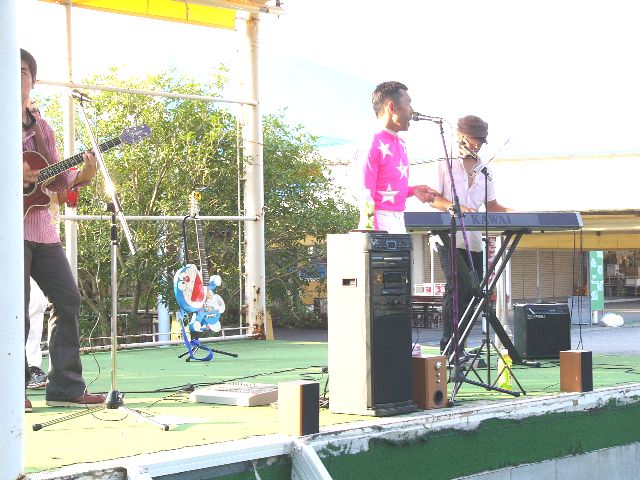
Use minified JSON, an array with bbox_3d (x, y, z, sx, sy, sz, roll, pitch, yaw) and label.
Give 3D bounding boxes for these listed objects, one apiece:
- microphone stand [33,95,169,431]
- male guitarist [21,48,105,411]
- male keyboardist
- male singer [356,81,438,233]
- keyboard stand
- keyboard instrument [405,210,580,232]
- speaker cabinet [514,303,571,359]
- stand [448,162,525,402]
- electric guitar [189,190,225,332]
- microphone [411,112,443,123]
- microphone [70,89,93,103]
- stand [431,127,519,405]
[{"bbox_3d":[-0.990,0.084,6.700,0.560,1.480,0.520,-1,0,-7],"label":"microphone stand"},{"bbox_3d":[-1.346,-0.051,7.200,0.570,1.750,0.460,-1,0,-30],"label":"male guitarist"},{"bbox_3d":[1.009,-0.024,9.850,0.500,1.640,0.430,-1,0,-18],"label":"male keyboardist"},{"bbox_3d":[0.396,-0.011,7.650,0.420,1.630,0.460,-1,0,18],"label":"male singer"},{"bbox_3d":[1.071,0.370,9.350,0.580,0.850,0.380,-1,0,-24],"label":"keyboard stand"},{"bbox_3d":[1.060,-0.110,9.350,1.270,0.130,0.310,-1,0,-24],"label":"keyboard instrument"},{"bbox_3d":[1.494,0.609,9.930,0.330,0.360,0.200,-1,0,-18],"label":"speaker cabinet"},{"bbox_3d":[0.861,0.198,7.600,0.410,1.200,0.460,-1,0,6],"label":"stand"},{"bbox_3d":[-0.804,0.161,10.300,0.360,1.000,0.080,-1,-13,-33],"label":"electric guitar"},{"bbox_3d":[0.544,-0.625,7.550,0.170,0.050,0.050,-1,0,3],"label":"microphone"},{"bbox_3d":[-1.097,-0.664,6.800,0.050,0.050,0.170,-1,0,-37],"label":"microphone"},{"bbox_3d":[0.748,0.110,7.500,0.500,1.380,0.600,-1,0,6],"label":"stand"}]

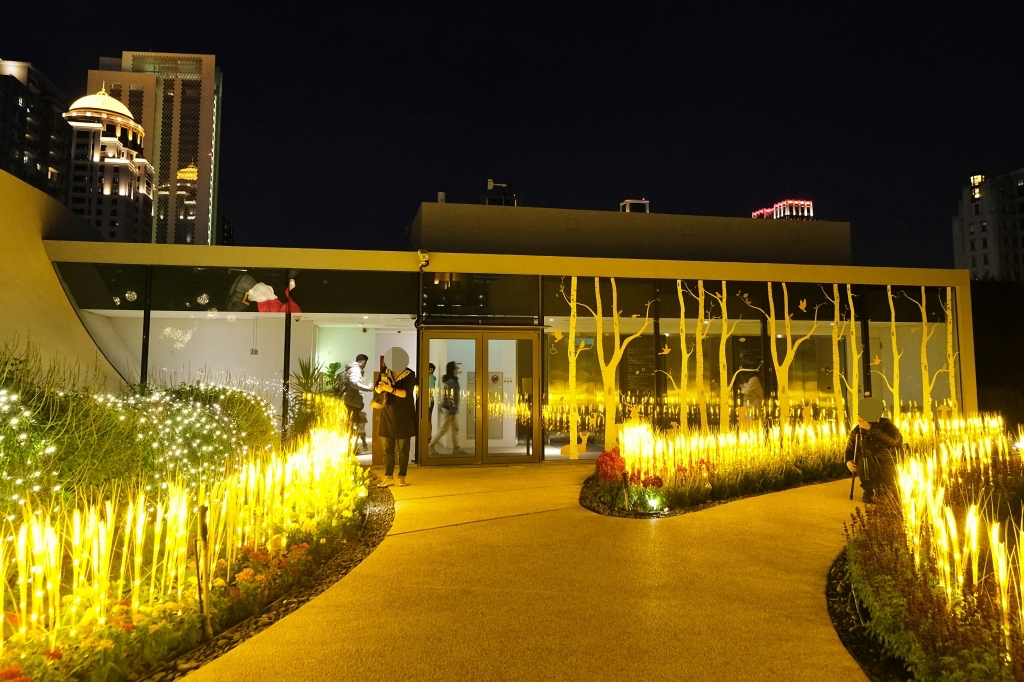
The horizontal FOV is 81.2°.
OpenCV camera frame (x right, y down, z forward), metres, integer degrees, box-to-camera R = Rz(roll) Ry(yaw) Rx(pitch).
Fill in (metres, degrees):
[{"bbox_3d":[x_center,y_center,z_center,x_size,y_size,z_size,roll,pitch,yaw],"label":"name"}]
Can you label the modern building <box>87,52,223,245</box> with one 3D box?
[{"bbox_3d":[-141.491,-35.200,236.573,44.000,163.862,19.000,0,-5,-5],"label":"modern building"}]

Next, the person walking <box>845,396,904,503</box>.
[{"bbox_3d":[3.774,1.115,6.224,0.460,1.055,0.560,4,-6,-42],"label":"person walking"}]

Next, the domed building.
[{"bbox_3d":[-138.368,-22.134,200.537,22.000,131.818,22.000,0,-5,-5],"label":"domed building"}]

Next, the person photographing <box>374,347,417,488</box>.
[{"bbox_3d":[-1.379,0.897,7.131,0.480,1.630,0.420,-1,-5,14],"label":"person photographing"}]

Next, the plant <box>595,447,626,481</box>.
[{"bbox_3d":[1.072,1.334,6.500,0.350,0.390,0.350,0,-5,0],"label":"plant"}]

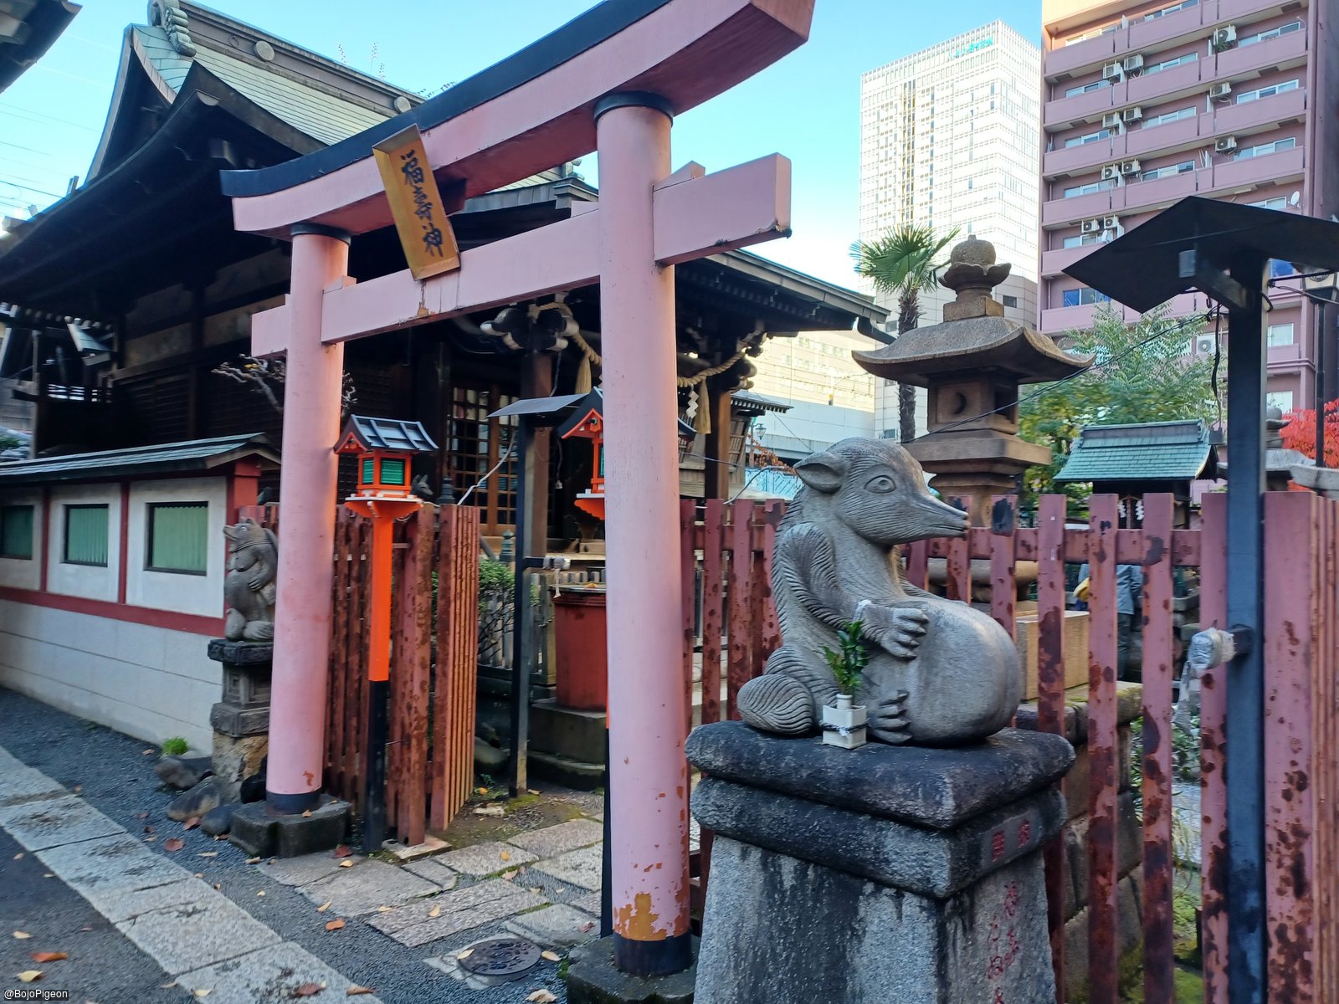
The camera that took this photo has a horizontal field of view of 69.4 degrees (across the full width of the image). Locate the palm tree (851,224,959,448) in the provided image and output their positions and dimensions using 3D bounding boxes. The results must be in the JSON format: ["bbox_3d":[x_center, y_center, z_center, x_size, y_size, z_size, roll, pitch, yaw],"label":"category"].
[{"bbox_3d":[3.171,-0.852,13.000,1.500,5.770,1.500,-1,-3,41],"label":"palm tree"}]

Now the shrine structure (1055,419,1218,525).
[{"bbox_3d":[5.722,0.075,11.900,1.610,2.160,0.990,-1,-3,41],"label":"shrine structure"}]

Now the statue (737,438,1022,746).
[{"bbox_3d":[0.552,0.215,2.520,0.680,0.770,0.480,0,-3,33],"label":"statue"}]

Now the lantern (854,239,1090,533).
[{"bbox_3d":[1.221,-0.173,3.900,0.700,1.790,0.700,-1,-3,41],"label":"lantern"}]

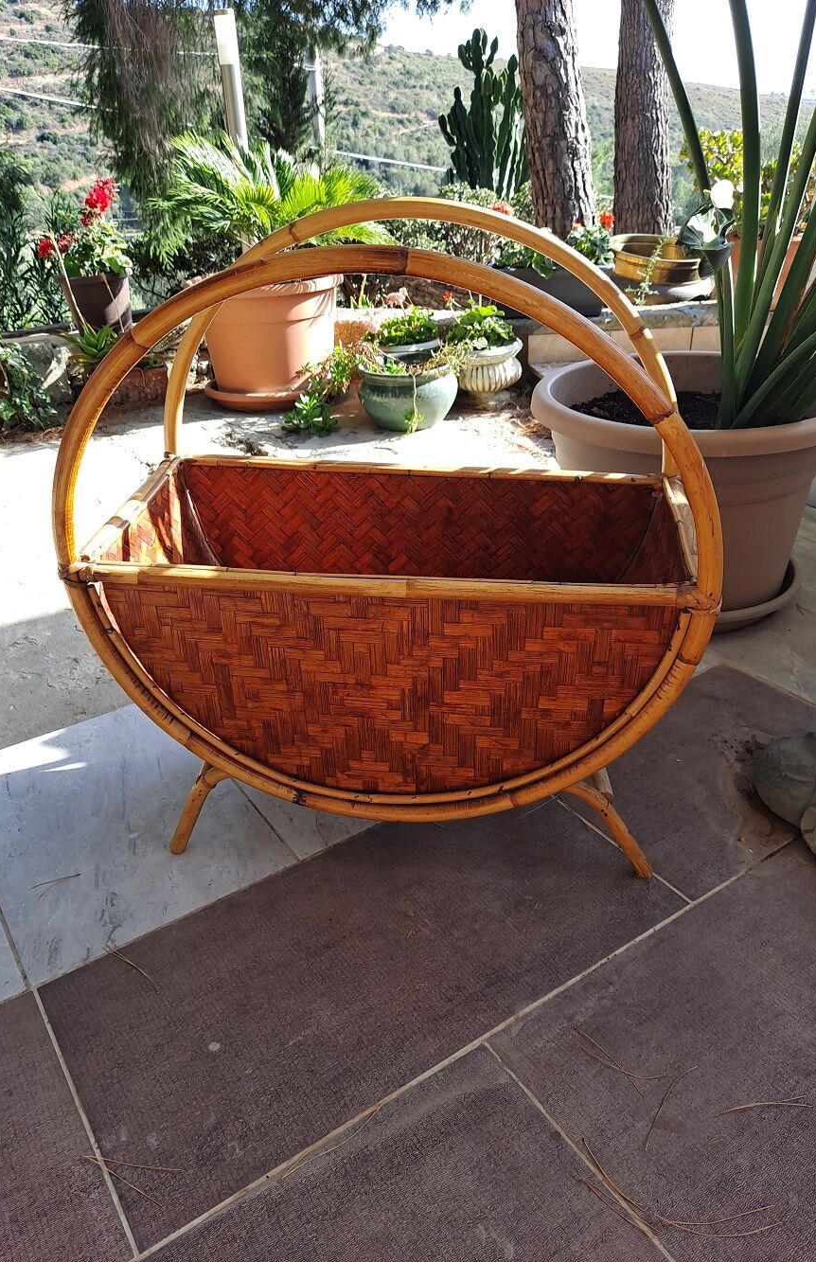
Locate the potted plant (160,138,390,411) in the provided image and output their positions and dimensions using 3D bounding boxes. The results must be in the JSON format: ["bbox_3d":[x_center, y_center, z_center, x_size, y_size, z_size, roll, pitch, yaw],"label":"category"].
[{"bbox_3d":[-0.346,-0.949,2.414,0.569,0.641,0.540,-2,31,0],"label":"potted plant"}]

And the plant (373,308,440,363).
[{"bbox_3d":[-0.007,-0.760,2.491,0.180,0.220,0.180,-2,31,0],"label":"plant"}]

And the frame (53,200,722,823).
[{"bbox_3d":[-0.009,-0.054,0.883,0.552,0.636,0.317,2,31,7],"label":"frame"}]

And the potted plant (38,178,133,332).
[{"bbox_3d":[-0.819,-0.971,2.372,0.238,0.369,0.223,-2,31,0],"label":"potted plant"}]

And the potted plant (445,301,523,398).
[{"bbox_3d":[0.210,-0.739,2.409,0.202,0.256,0.194,-2,31,0],"label":"potted plant"}]

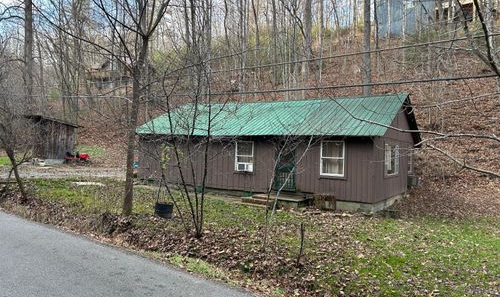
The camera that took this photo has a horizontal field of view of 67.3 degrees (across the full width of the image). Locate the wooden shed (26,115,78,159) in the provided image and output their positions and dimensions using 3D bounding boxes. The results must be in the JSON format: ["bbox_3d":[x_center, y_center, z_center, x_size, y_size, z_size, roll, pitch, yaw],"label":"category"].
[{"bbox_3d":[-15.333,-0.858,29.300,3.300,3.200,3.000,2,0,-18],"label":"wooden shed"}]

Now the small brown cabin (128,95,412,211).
[{"bbox_3d":[1.550,-0.150,19.754,12.617,4.793,8.229,2,0,33],"label":"small brown cabin"}]

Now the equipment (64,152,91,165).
[{"bbox_3d":[-12.082,0.721,26.300,1.700,0.980,0.950,2,0,-6],"label":"equipment"}]

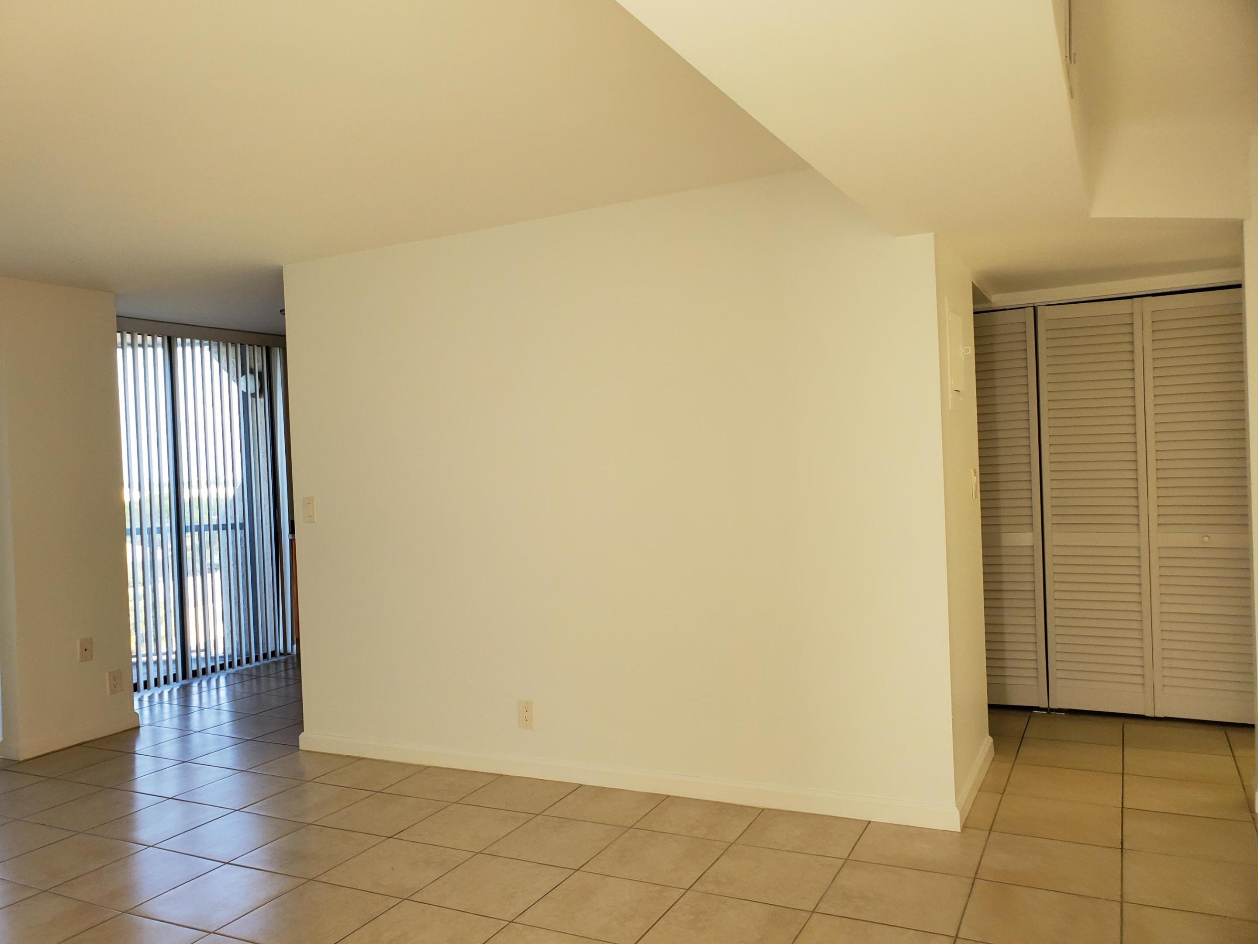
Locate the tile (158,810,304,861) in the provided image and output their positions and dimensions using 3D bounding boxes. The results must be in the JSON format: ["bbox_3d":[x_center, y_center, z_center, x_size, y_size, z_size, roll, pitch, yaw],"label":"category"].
[{"bbox_3d":[-1.524,1.399,3.629,0.403,0.010,0.403,-2,0,27],"label":"tile"}]

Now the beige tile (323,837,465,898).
[{"bbox_3d":[-0.796,1.361,3.252,0.400,0.010,0.392,-2,0,27],"label":"beige tile"}]

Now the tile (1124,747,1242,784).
[{"bbox_3d":[2.331,1.246,4.001,0.403,0.010,0.403,-2,0,27],"label":"tile"}]

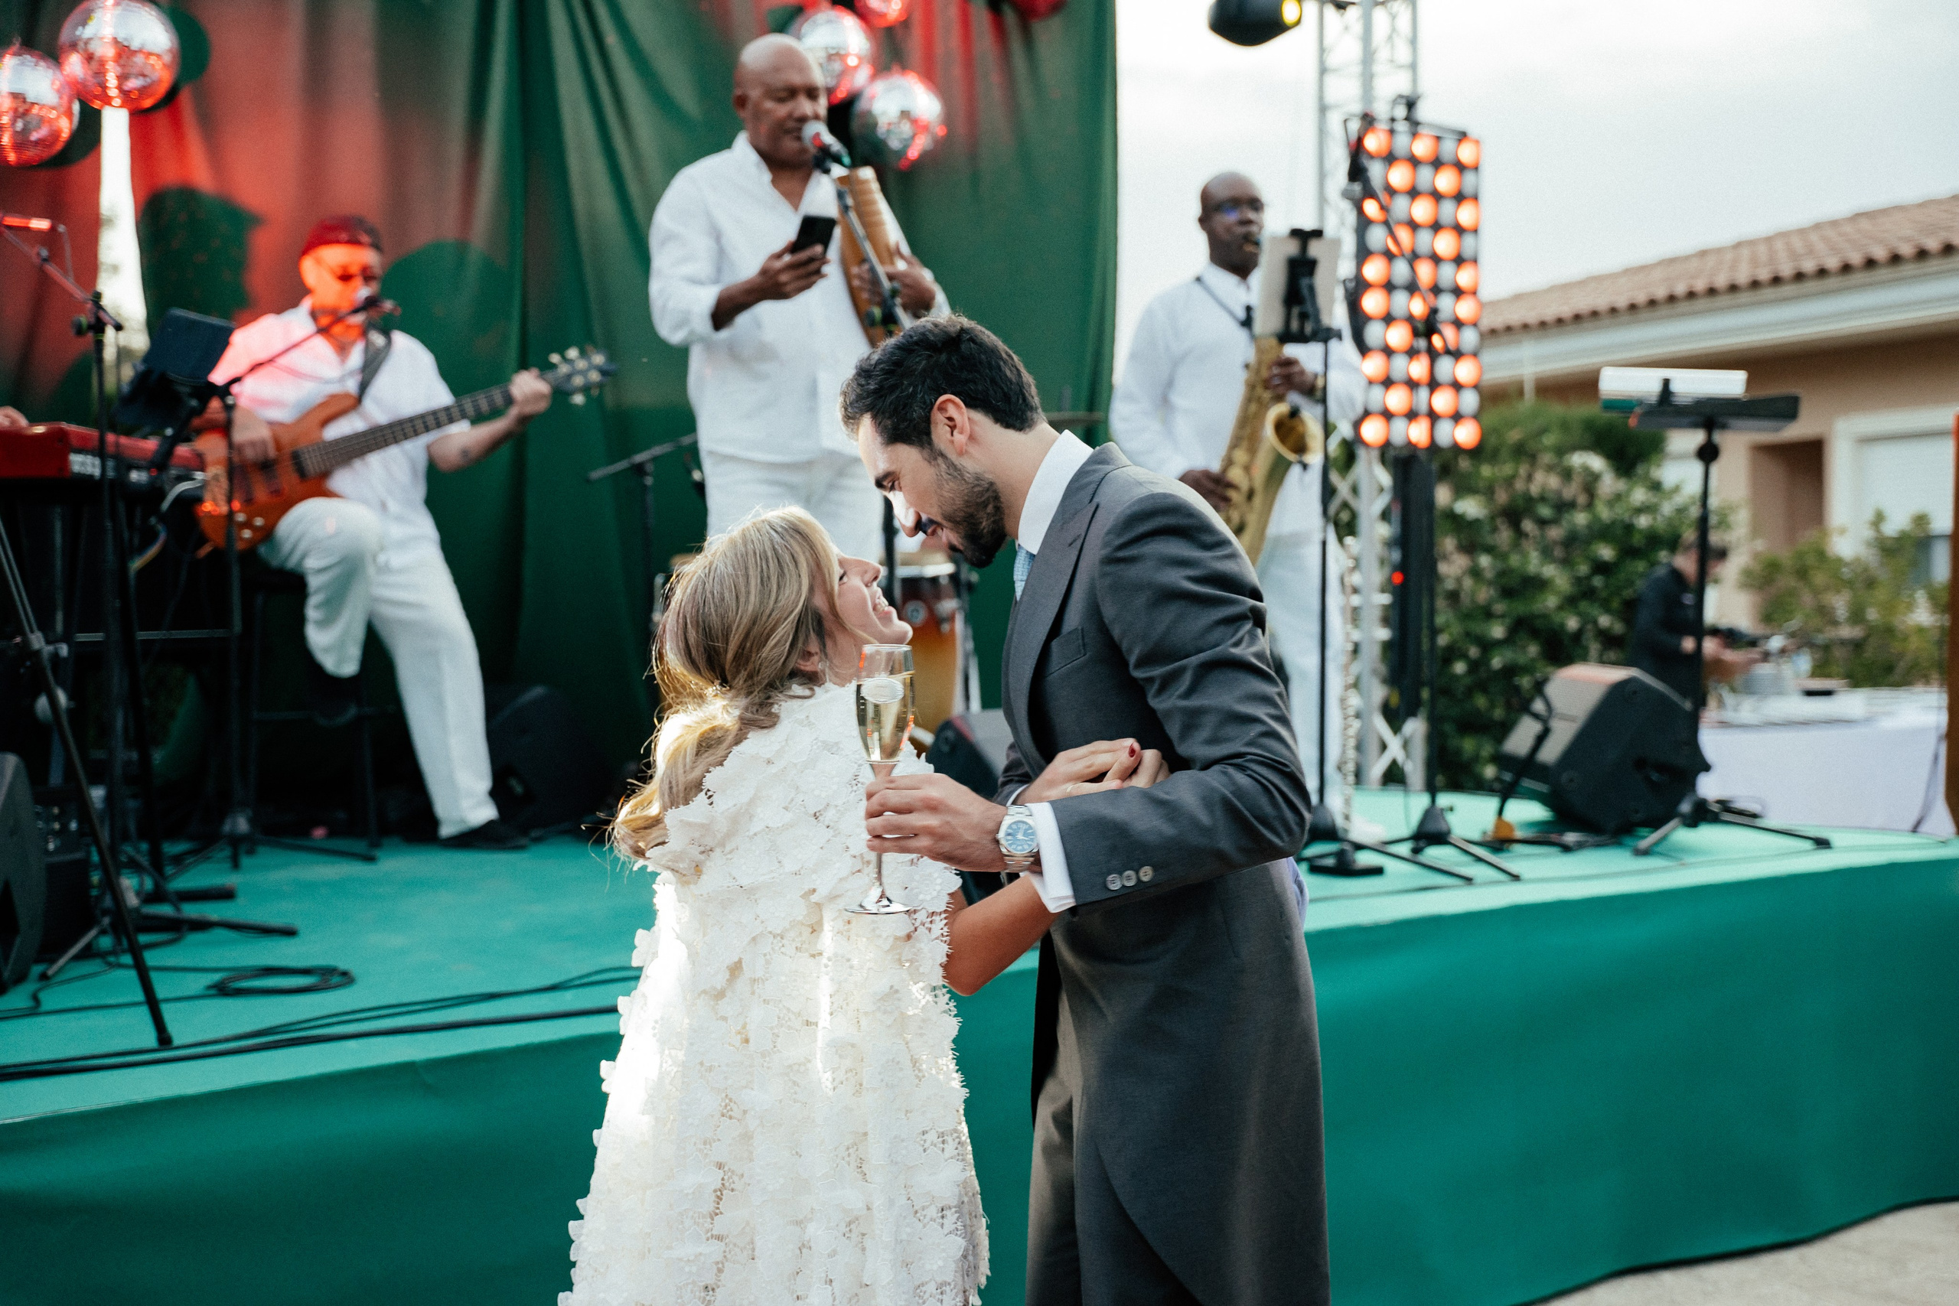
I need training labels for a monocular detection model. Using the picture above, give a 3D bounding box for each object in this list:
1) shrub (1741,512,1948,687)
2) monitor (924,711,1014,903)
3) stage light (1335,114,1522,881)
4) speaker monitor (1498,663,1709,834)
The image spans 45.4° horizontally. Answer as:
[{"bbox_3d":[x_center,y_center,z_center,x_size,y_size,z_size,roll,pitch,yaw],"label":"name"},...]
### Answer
[{"bbox_3d":[4.550,0.195,12.322,1.300,1.750,1.200,1,3,12],"label":"shrub"},{"bbox_3d":[0.160,0.341,4.971,0.550,0.430,0.410,-2,3,-33],"label":"monitor"},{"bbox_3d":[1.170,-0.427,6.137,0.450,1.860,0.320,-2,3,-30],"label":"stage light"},{"bbox_3d":[1.750,0.264,6.620,0.420,0.430,0.550,0,3,-2],"label":"speaker monitor"}]

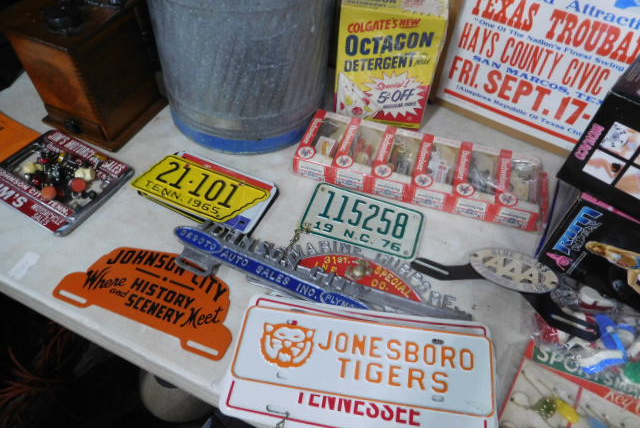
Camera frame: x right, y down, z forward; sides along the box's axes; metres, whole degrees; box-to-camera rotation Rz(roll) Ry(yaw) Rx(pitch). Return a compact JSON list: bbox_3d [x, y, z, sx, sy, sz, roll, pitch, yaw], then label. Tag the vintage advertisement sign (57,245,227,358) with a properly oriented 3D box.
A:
[{"bbox_3d":[-0.219,0.101,0.621,0.255,0.006,0.118,17,53,12],"label":"vintage advertisement sign"}]

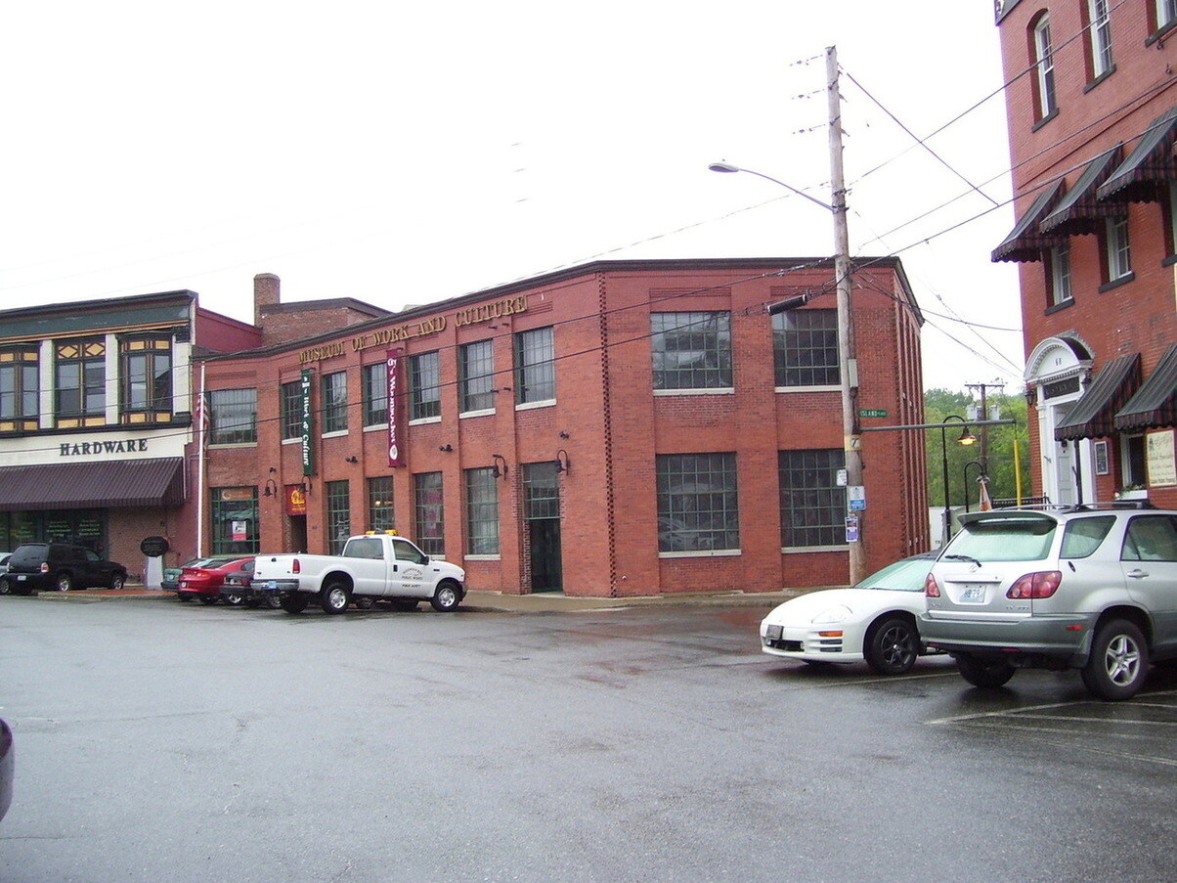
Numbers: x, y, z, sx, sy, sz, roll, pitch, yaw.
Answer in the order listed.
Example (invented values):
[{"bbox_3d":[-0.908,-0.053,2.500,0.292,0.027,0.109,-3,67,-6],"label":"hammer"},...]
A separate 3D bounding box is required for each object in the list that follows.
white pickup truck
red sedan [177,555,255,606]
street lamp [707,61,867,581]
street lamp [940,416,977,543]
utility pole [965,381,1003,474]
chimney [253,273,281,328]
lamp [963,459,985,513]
[{"bbox_3d":[-5.698,3.368,31.581,2.050,2.030,5.750,-6,-8,42],"label":"white pickup truck"},{"bbox_3d":[-9.697,4.087,36.370,1.780,1.370,4.700,-6,-6,44],"label":"red sedan"},{"bbox_3d":[4.169,-2.521,25.672,3.130,11.970,0.600,-1,-4,-14],"label":"street lamp"},{"bbox_3d":[9.496,1.562,30.847,0.900,4.450,0.470,-3,-4,19],"label":"street lamp"},{"bbox_3d":[25.273,2.007,76.615,2.500,11.200,0.700,-2,-4,0],"label":"utility pole"},{"bbox_3d":[-14.005,-6.151,53.300,0.970,2.350,0.700,-3,-4,18],"label":"chimney"},{"bbox_3d":[14.361,2.973,44.847,0.900,4.450,0.470,-3,-4,19],"label":"lamp"}]

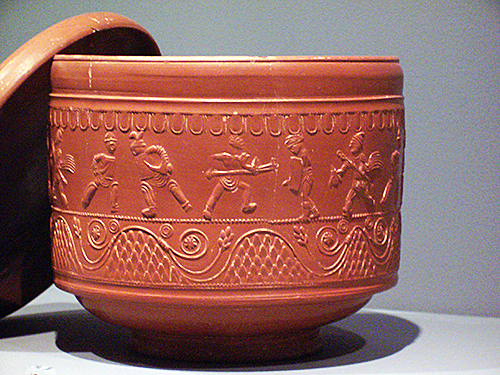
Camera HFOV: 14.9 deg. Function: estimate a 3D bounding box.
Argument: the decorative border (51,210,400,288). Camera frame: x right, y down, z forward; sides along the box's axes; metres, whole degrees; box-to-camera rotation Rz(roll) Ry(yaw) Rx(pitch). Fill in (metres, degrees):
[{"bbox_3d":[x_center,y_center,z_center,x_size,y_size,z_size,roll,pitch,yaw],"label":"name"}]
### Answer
[{"bbox_3d":[-0.013,0.027,1.115,0.204,0.036,0.204,0,5,0],"label":"decorative border"}]

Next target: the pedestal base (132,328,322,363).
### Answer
[{"bbox_3d":[-0.014,0.086,1.119,0.112,0.014,0.112,0,5,0],"label":"pedestal base"}]

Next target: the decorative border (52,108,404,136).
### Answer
[{"bbox_3d":[-0.013,-0.041,1.109,0.206,0.012,0.206,0,5,0],"label":"decorative border"}]

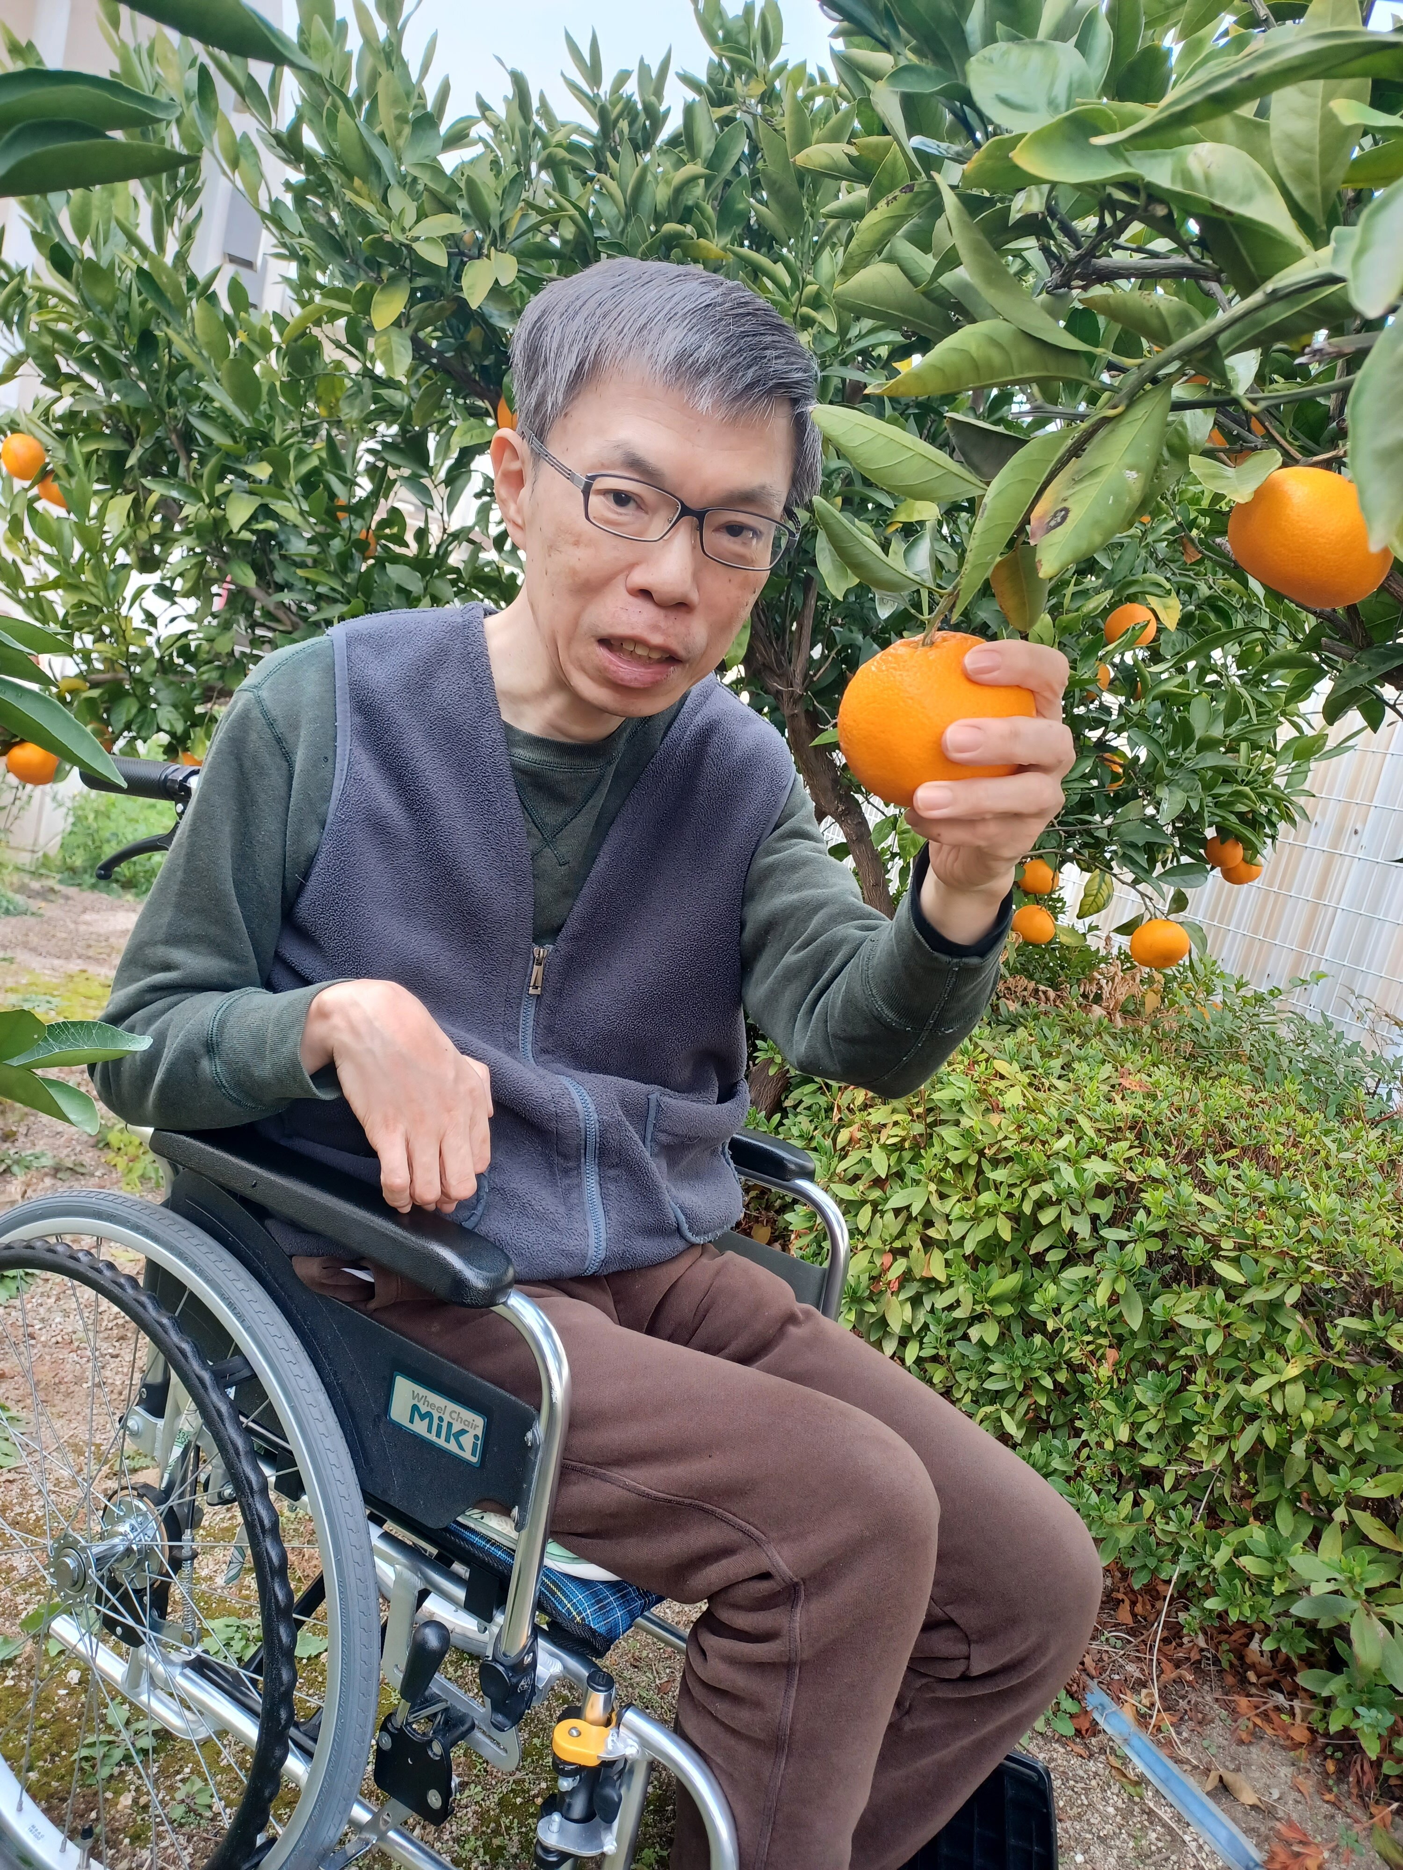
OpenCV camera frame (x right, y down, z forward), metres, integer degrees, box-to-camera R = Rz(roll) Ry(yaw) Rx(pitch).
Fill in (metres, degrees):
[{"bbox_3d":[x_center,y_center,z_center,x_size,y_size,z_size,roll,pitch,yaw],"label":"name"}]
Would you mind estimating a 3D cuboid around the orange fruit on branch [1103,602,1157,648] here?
[{"bbox_3d":[0.533,-0.384,1.680,0.066,0.058,0.066,13,14,15],"label":"orange fruit on branch"}]

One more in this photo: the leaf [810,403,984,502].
[{"bbox_3d":[0.073,-0.178,0.500,0.072,0.028,0.025,27,15,3],"label":"leaf"}]

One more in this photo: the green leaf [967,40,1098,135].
[{"bbox_3d":[0.140,-0.358,0.570,0.054,0.038,0.027,3,12,-1],"label":"green leaf"}]

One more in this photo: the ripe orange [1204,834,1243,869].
[{"bbox_3d":[0.967,-0.155,2.500,0.070,0.062,0.070,13,11,0],"label":"ripe orange"}]

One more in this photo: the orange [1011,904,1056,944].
[{"bbox_3d":[0.555,-0.018,2.250,0.070,0.064,0.070,13,11,0],"label":"orange"}]

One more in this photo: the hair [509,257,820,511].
[{"bbox_3d":[-0.028,-0.312,0.790,0.180,0.165,0.195,7,23,-26],"label":"hair"}]

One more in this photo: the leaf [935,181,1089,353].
[{"bbox_3d":[0.115,-0.248,0.500,0.085,0.026,0.030,49,-4,0],"label":"leaf"}]

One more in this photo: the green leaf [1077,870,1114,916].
[{"bbox_3d":[0.438,-0.047,1.500,0.036,0.056,0.022,26,6,8],"label":"green leaf"}]

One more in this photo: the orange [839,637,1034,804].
[{"bbox_3d":[0.093,-0.085,0.535,0.077,0.067,0.077,8,14,0],"label":"orange"}]

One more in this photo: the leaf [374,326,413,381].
[{"bbox_3d":[-0.389,-0.731,1.700,0.046,0.066,0.026,13,11,0],"label":"leaf"}]

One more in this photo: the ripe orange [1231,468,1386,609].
[{"bbox_3d":[0.284,-0.185,0.630,0.077,0.067,0.077,13,11,0],"label":"ripe orange"}]

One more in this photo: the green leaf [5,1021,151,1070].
[{"bbox_3d":[-0.277,0.049,0.600,0.064,0.021,0.030,8,12,-4],"label":"green leaf"}]

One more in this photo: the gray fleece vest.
[{"bbox_3d":[-0.126,0.001,0.960,0.375,0.490,0.260,-4,18,-21],"label":"gray fleece vest"}]

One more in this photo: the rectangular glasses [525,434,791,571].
[{"bbox_3d":[-0.030,-0.262,0.810,0.142,0.047,0.135,7,27,-26],"label":"rectangular glasses"}]

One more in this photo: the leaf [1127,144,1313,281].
[{"bbox_3d":[0.199,-0.279,0.520,0.075,0.045,0.040,13,11,0],"label":"leaf"}]

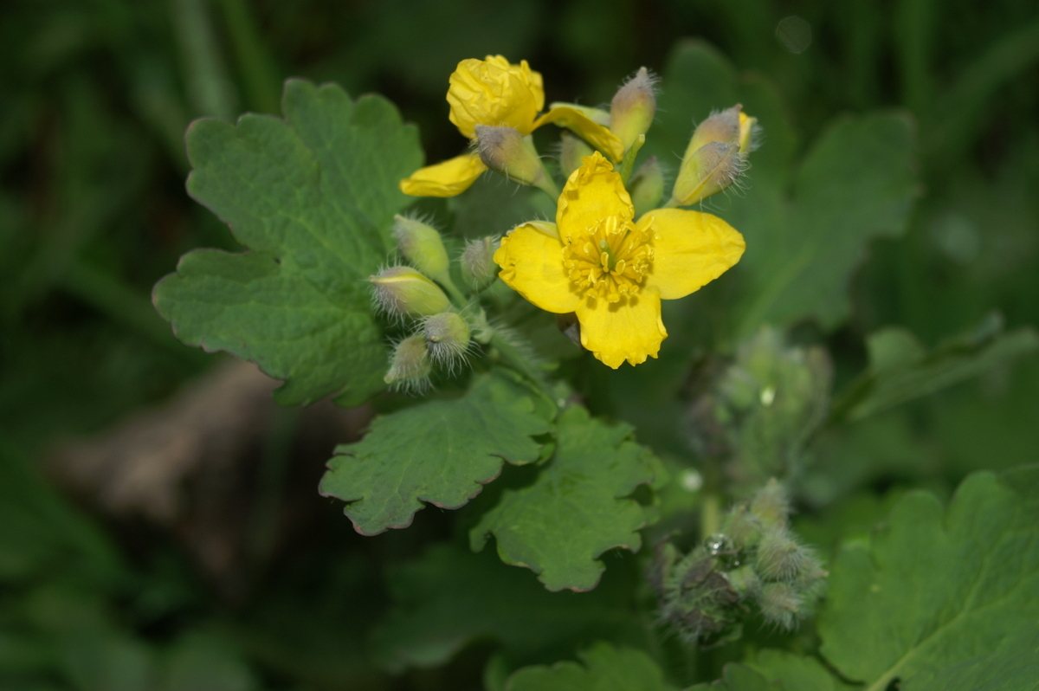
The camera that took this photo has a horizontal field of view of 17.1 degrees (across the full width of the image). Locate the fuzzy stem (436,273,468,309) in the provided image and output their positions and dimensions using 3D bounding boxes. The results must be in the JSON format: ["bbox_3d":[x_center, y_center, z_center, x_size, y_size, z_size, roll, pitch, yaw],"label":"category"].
[{"bbox_3d":[-0.006,-0.005,0.324,0.001,0.004,0.001,-40,12,0],"label":"fuzzy stem"}]

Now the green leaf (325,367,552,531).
[{"bbox_3d":[-0.007,0.010,0.329,0.024,0.006,0.014,-20,52,-8],"label":"green leaf"}]

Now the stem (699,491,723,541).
[{"bbox_3d":[0.020,0.018,0.365,0.002,0.006,0.002,0,24,0],"label":"stem"}]

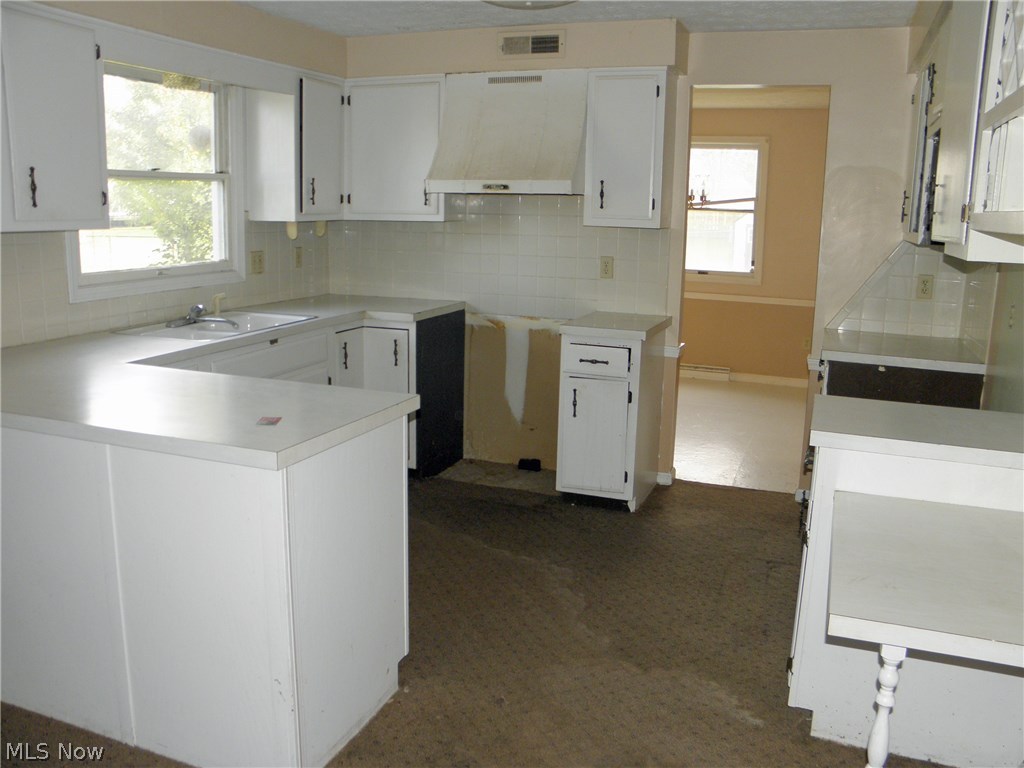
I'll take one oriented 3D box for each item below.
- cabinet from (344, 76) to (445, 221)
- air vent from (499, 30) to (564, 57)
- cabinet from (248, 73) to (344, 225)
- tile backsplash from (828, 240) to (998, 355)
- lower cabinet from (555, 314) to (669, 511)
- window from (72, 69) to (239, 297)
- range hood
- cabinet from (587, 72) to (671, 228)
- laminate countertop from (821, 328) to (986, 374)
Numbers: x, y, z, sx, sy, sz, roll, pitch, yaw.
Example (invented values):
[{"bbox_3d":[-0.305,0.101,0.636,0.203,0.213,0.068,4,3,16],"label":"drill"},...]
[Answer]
[{"bbox_3d":[-0.608,-1.302,4.657,0.663,0.755,0.314,6,13,21],"label":"cabinet"},{"bbox_3d":[0.099,-1.699,4.152,0.355,0.128,0.030,6,13,21],"label":"air vent"},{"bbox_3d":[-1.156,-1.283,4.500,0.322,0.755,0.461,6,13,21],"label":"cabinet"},{"bbox_3d":[1.729,-0.402,3.676,0.601,0.447,0.723,6,13,21],"label":"tile backsplash"},{"bbox_3d":[0.535,0.126,4.309,0.419,0.906,0.632,6,13,21],"label":"lower cabinet"},{"bbox_3d":[-1.637,-0.951,3.853,0.110,1.041,1.126,6,13,21],"label":"window"},{"bbox_3d":[0.017,-1.282,4.269,0.779,0.603,0.572,6,13,21],"label":"range hood"},{"bbox_3d":[0.605,-1.175,4.196,0.387,0.755,0.314,6,13,21],"label":"cabinet"},{"bbox_3d":[1.714,-0.158,3.703,0.601,0.042,0.773,6,13,21],"label":"laminate countertop"}]

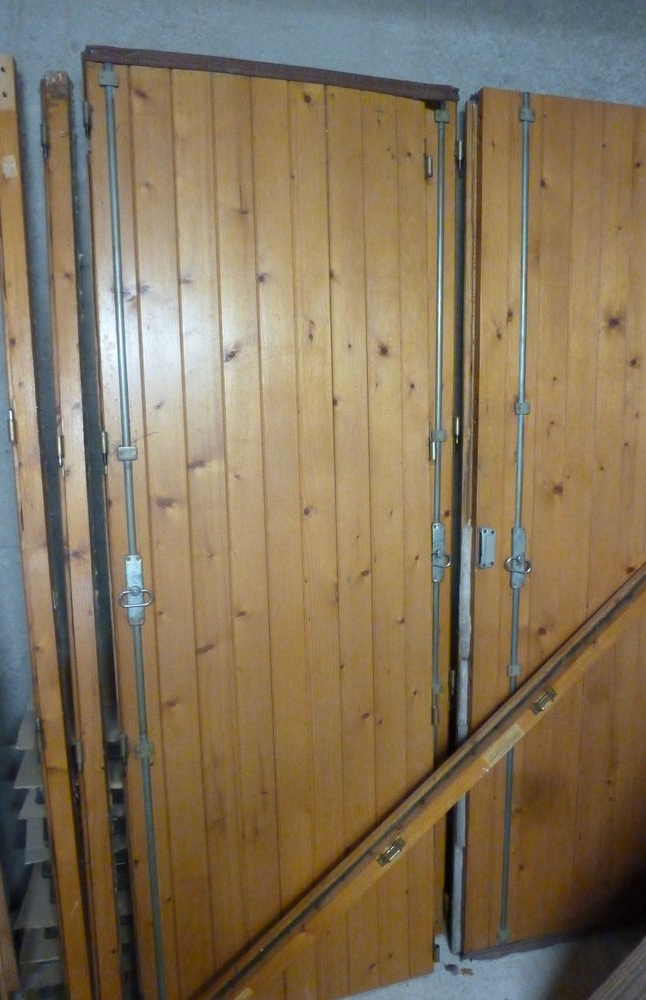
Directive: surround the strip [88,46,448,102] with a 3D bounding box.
[{"bbox_3d":[-0.079,-0.848,1.396,0.759,0.035,0.035,-3,6,-17],"label":"strip"}]

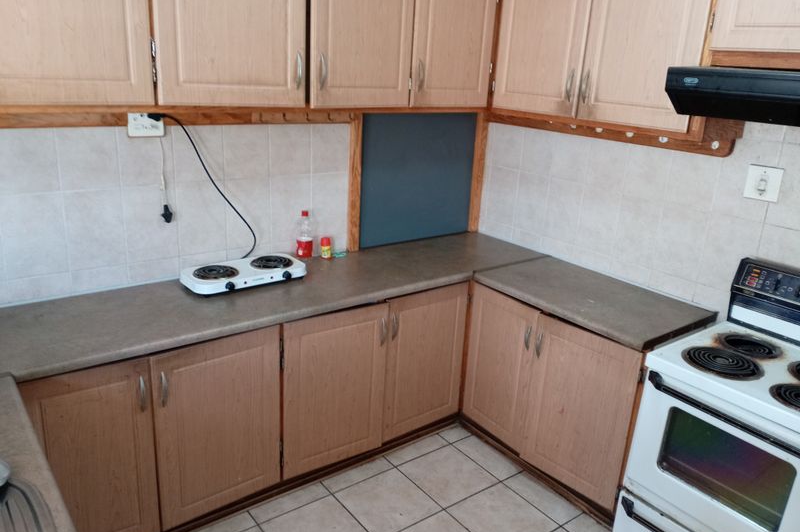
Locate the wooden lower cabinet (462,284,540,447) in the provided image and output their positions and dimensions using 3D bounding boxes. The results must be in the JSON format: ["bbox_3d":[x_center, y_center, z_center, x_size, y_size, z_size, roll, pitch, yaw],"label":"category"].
[{"bbox_3d":[0.452,0.461,2.848,0.022,0.686,0.397,-10,22,-34],"label":"wooden lower cabinet"}]

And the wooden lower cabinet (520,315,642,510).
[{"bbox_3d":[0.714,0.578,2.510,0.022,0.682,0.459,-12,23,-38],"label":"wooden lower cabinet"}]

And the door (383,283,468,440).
[{"bbox_3d":[0.118,0.438,2.864,0.465,0.691,0.022,-11,22,-36],"label":"door"}]

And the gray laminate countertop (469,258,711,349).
[{"bbox_3d":[0.808,0.124,2.686,0.527,0.038,0.870,-10,22,-36],"label":"gray laminate countertop"}]

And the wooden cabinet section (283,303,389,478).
[{"bbox_3d":[-0.263,0.509,2.574,0.473,0.689,0.022,-9,22,-34],"label":"wooden cabinet section"}]

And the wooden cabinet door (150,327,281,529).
[{"bbox_3d":[-0.654,0.585,2.287,0.473,0.696,0.022,-12,23,-38],"label":"wooden cabinet door"}]

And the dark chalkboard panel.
[{"bbox_3d":[0.104,-0.444,3.193,0.731,0.657,0.020,-10,22,-36],"label":"dark chalkboard panel"}]

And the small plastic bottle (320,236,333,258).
[{"bbox_3d":[-0.342,-0.083,2.921,0.051,0.092,0.051,-10,22,-36],"label":"small plastic bottle"}]

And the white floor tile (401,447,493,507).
[{"bbox_3d":[0.216,0.935,2.783,0.330,0.010,0.330,-10,22,-36],"label":"white floor tile"}]

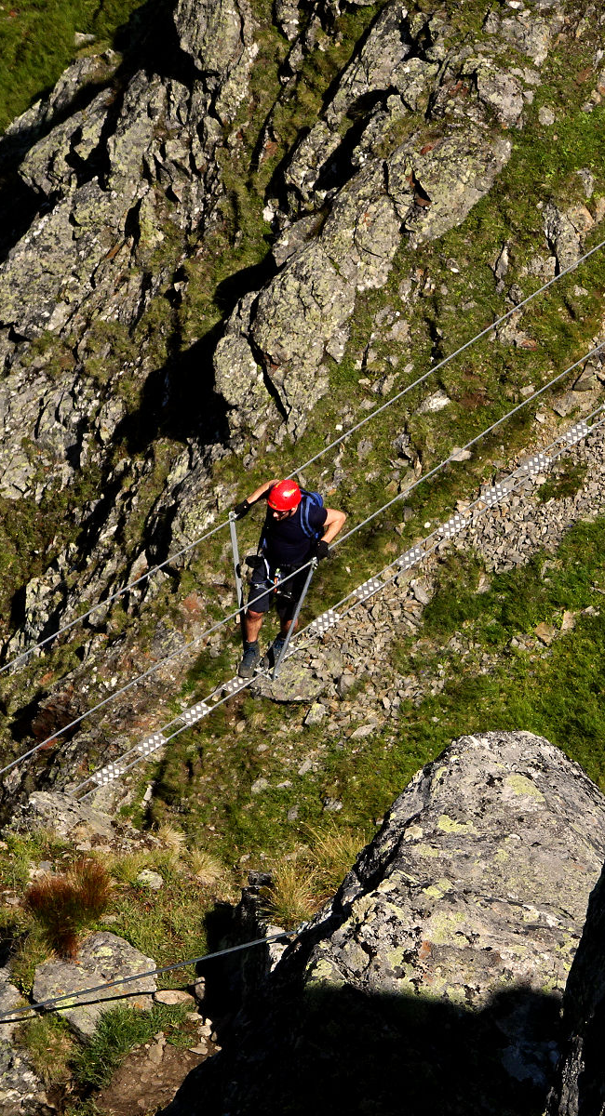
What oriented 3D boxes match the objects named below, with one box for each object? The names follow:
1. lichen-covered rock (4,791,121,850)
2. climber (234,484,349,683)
[{"bbox_3d":[-1.262,1.386,44.000,0.586,0.195,0.293,0,38,0],"label":"lichen-covered rock"},{"bbox_3d":[-0.148,0.139,60.500,0.800,1.680,0.600,28,46,31],"label":"climber"}]

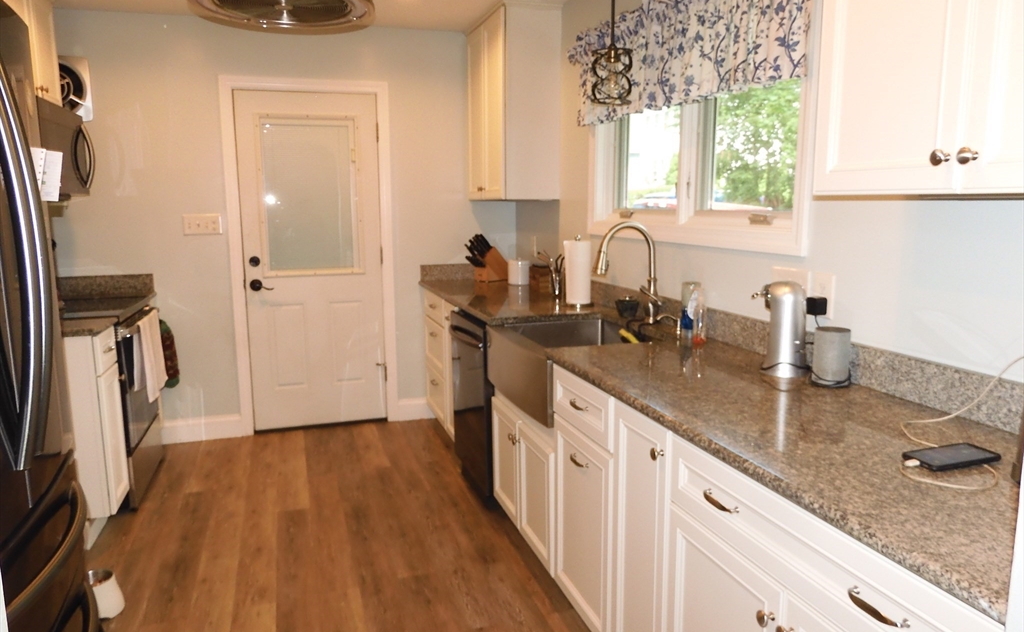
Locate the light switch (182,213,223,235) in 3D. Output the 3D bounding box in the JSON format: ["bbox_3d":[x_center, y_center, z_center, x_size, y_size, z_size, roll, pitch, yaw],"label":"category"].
[{"bbox_3d":[-1.792,-0.533,4.116,0.204,0.118,0.015,-3,9,-17],"label":"light switch"}]

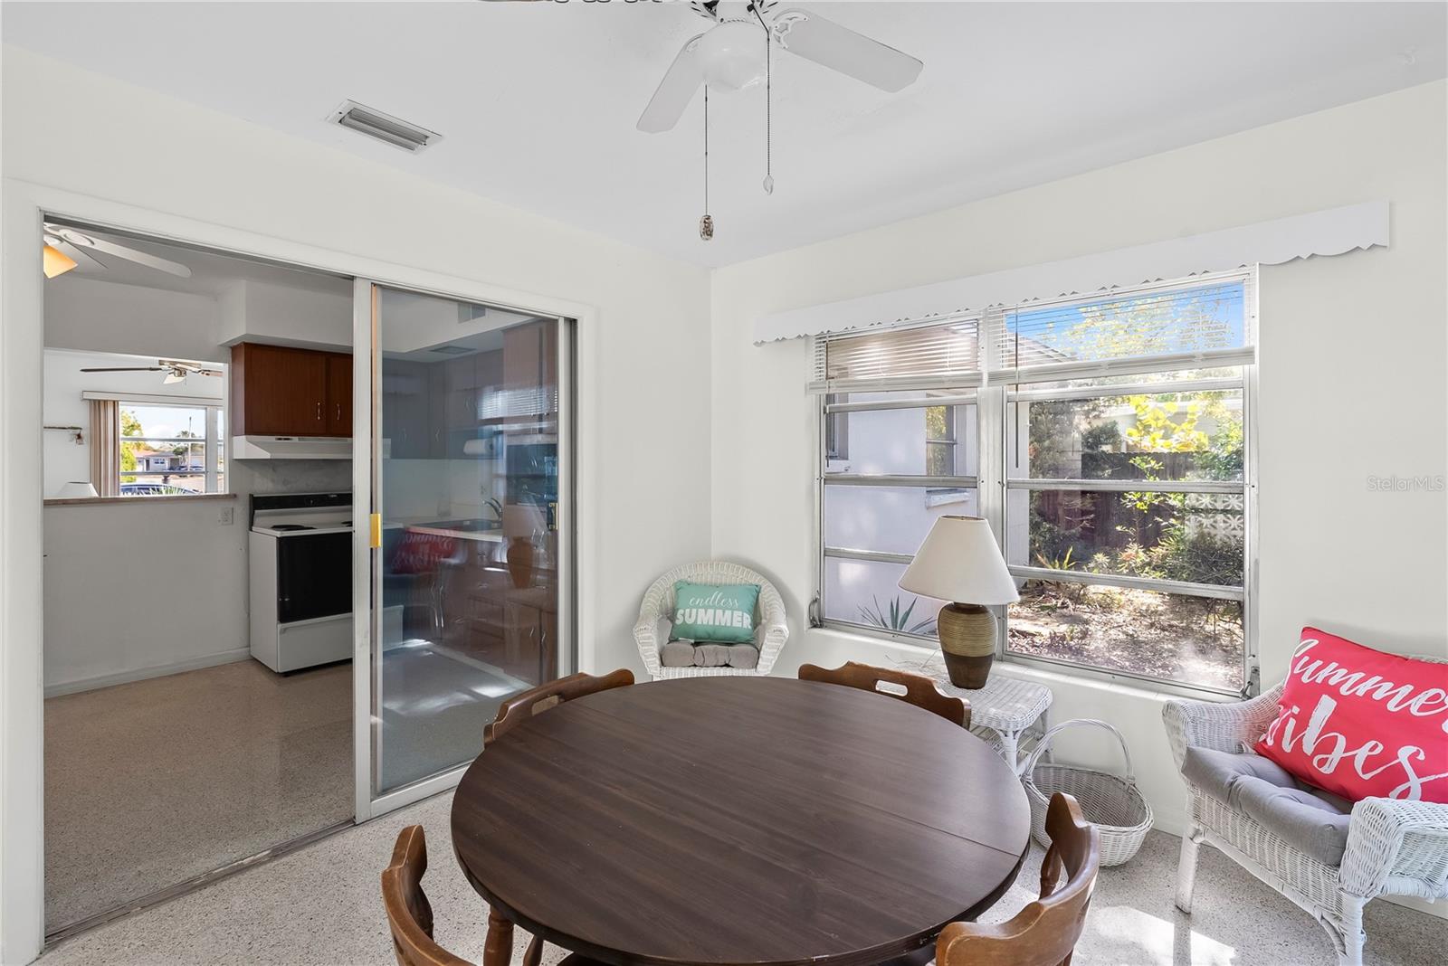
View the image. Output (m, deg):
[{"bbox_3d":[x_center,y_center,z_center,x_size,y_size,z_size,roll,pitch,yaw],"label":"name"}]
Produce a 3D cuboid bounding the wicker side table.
[{"bbox_3d":[0.905,1.042,2.514,0.630,0.470,0.450,1,1,40],"label":"wicker side table"}]

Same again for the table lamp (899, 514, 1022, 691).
[{"bbox_3d":[0.958,0.470,2.575,0.455,0.670,0.455,0,1,18],"label":"table lamp"}]

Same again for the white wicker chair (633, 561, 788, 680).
[{"bbox_3d":[-0.066,0.837,3.250,0.710,0.840,0.650,0,1,0],"label":"white wicker chair"}]

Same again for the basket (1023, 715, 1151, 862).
[{"bbox_3d":[1.297,1.063,2.290,0.370,0.440,0.470,0,1,9],"label":"basket"}]

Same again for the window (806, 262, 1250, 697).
[{"bbox_3d":[1.169,0.000,2.821,1.800,1.520,0.100,1,1,40],"label":"window"}]

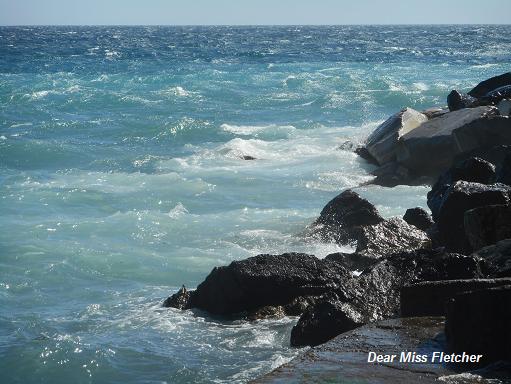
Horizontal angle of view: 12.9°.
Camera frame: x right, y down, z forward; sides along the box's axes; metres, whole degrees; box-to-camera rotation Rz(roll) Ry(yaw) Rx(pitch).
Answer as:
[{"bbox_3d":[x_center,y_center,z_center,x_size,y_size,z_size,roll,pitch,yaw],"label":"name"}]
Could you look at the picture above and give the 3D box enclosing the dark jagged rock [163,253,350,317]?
[{"bbox_3d":[0.048,1.490,36.400,2.963,1.000,1.700,0,4,0],"label":"dark jagged rock"}]

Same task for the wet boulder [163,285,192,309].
[{"bbox_3d":[-1.269,1.678,36.300,0.450,0.420,0.450,0,4,0],"label":"wet boulder"}]

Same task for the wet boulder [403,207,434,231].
[{"bbox_3d":[3.563,0.579,49.400,0.699,0.570,0.650,0,4,0],"label":"wet boulder"}]

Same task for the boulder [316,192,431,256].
[{"bbox_3d":[2.079,0.564,40.500,2.050,1.100,1.700,0,4,0],"label":"boulder"}]

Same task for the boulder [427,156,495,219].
[{"bbox_3d":[4.676,-0.079,51.300,1.589,1.400,1.400,0,4,0],"label":"boulder"}]

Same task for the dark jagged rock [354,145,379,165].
[{"bbox_3d":[3.610,-1.219,73.500,0.780,0.680,0.750,0,4,0],"label":"dark jagged rock"}]

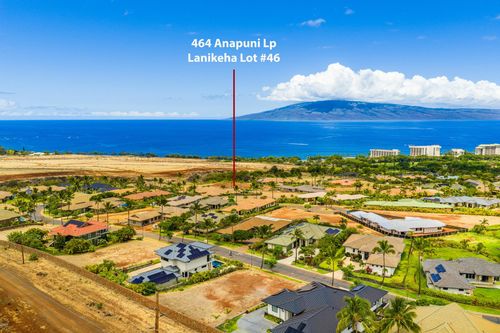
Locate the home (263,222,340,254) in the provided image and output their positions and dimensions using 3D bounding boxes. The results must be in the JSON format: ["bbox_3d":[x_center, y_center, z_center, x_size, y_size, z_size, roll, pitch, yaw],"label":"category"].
[{"bbox_3d":[21.600,26.550,151.390,20.000,6.200,28.000,4,8,30],"label":"home"}]

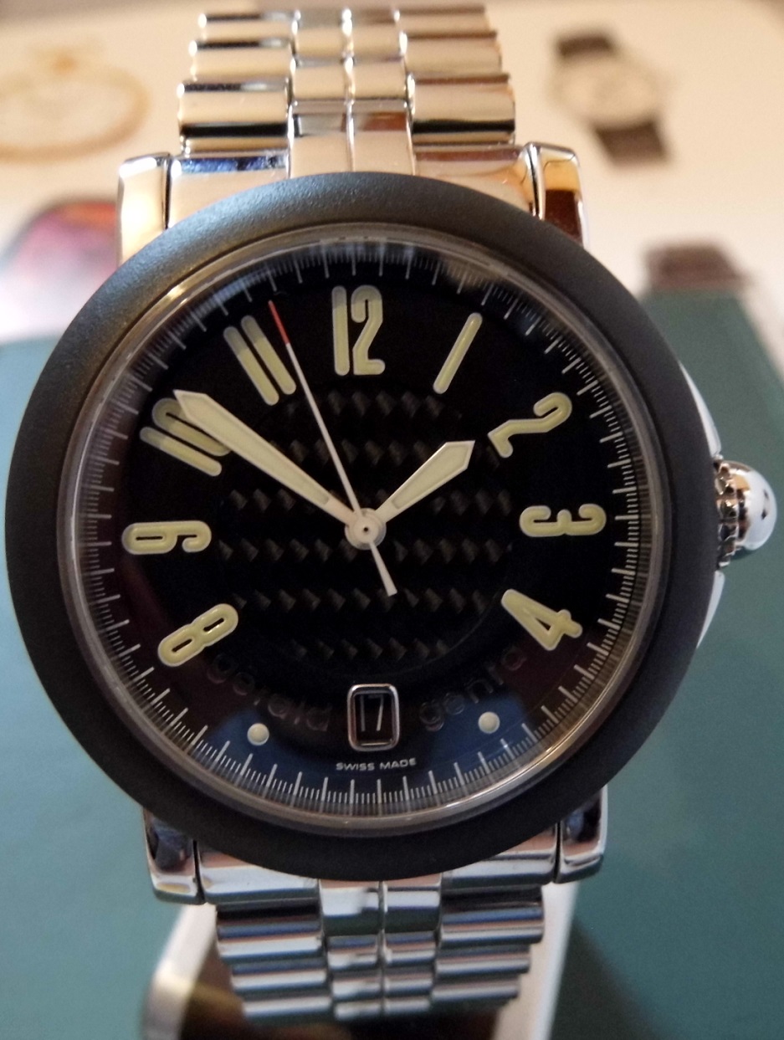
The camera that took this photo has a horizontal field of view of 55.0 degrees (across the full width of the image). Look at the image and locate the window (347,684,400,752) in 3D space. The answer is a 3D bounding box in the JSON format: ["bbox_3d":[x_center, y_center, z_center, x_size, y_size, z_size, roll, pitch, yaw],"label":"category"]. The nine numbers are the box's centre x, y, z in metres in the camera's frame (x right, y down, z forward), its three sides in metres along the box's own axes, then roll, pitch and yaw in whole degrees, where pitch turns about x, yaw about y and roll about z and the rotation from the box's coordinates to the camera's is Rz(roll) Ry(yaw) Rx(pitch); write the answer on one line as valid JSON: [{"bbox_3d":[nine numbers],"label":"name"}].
[{"bbox_3d":[-0.001,0.011,0.042,0.003,0.001,0.004,-3,92,-2],"label":"window"}]

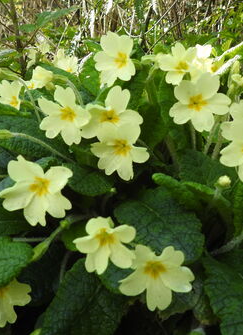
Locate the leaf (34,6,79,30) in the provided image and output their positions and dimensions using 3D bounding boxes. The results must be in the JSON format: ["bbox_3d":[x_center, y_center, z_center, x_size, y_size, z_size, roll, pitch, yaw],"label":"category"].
[{"bbox_3d":[-0.075,-0.173,0.360,0.048,0.018,0.012,-39,-6,-12],"label":"leaf"}]

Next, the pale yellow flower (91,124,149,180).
[{"bbox_3d":[-0.001,-0.009,0.186,0.034,0.033,0.013,0,7,0],"label":"pale yellow flower"}]

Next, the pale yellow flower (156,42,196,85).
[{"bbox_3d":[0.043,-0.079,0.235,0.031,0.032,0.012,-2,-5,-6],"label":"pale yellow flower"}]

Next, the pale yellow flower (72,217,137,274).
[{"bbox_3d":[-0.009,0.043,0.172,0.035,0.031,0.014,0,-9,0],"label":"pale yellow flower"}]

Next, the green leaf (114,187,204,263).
[{"bbox_3d":[0.022,0.034,0.182,0.052,0.012,0.040,36,56,20],"label":"green leaf"}]

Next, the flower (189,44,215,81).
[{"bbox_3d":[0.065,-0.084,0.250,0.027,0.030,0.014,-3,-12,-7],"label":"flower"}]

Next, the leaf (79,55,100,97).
[{"bbox_3d":[-0.021,-0.063,0.218,0.024,0.033,0.010,2,-11,6],"label":"leaf"}]

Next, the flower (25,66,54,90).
[{"bbox_3d":[-0.066,-0.072,0.250,0.020,0.020,0.022,-15,25,-40],"label":"flower"}]

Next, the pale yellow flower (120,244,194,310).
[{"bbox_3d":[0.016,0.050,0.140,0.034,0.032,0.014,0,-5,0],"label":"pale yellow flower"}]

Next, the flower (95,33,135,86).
[{"bbox_3d":[-0.004,-0.071,0.205,0.031,0.034,0.013,8,4,23],"label":"flower"}]

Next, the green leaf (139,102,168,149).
[{"bbox_3d":[0.021,-0.032,0.213,0.025,0.038,0.010,2,-11,6],"label":"green leaf"}]

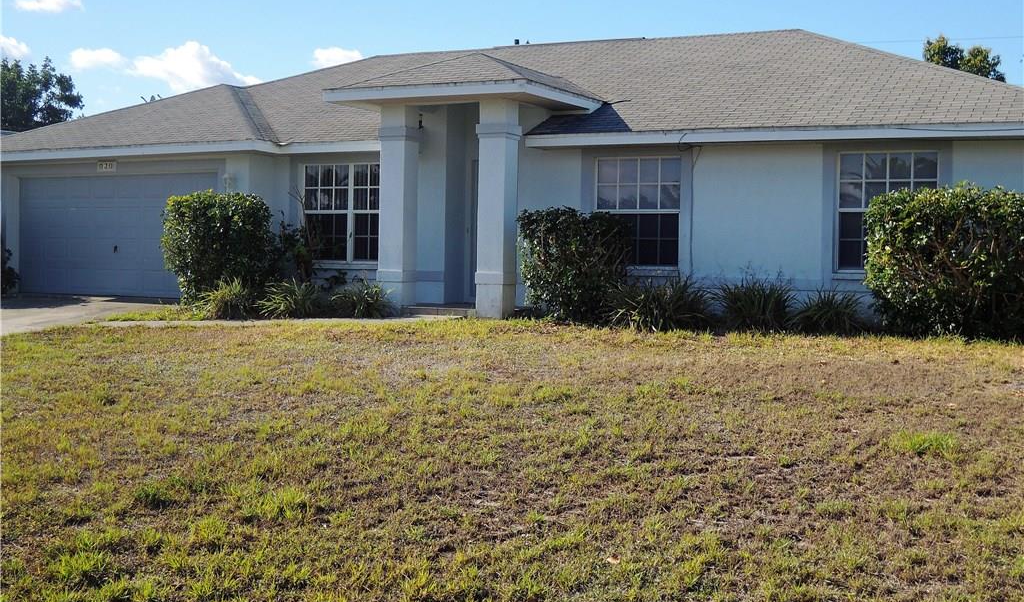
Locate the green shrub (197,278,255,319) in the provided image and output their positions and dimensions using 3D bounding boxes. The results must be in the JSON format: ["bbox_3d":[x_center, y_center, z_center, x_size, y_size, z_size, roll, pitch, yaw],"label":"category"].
[{"bbox_3d":[-4.205,-0.043,19.536,0.809,0.604,0.749,1,2,0],"label":"green shrub"}]

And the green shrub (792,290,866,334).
[{"bbox_3d":[4.133,0.142,17.327,0.915,0.584,0.848,2,2,27],"label":"green shrub"}]

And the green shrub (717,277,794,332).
[{"bbox_3d":[3.264,0.039,17.842,0.993,0.708,0.920,2,2,27],"label":"green shrub"}]

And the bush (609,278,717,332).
[{"bbox_3d":[2.043,0.040,18.312,1.441,0.725,1.010,2,2,27],"label":"bush"}]

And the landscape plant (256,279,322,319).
[{"bbox_3d":[-3.298,-0.029,19.734,0.930,0.579,0.861,1,2,0],"label":"landscape plant"}]

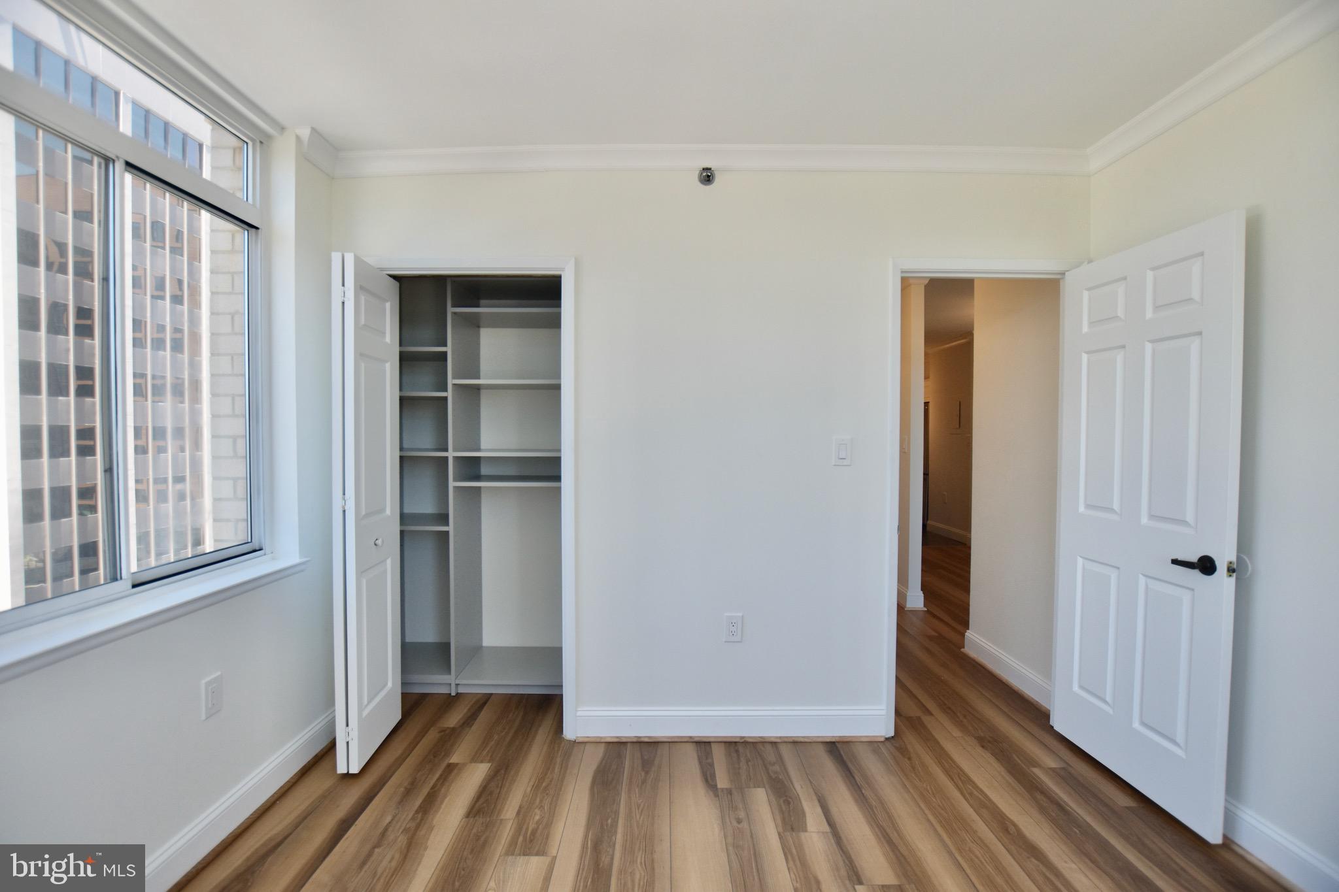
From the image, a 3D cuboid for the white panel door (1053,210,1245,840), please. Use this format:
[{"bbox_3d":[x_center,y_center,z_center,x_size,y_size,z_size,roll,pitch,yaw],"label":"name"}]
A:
[{"bbox_3d":[1.752,0.262,2.107,0.038,2.030,0.710,0,1,-3],"label":"white panel door"}]

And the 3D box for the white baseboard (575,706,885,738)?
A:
[{"bbox_3d":[0.269,1.210,2.444,1.340,0.145,0.018,0,1,0],"label":"white baseboard"}]

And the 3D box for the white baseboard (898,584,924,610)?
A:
[{"bbox_3d":[1.916,1.196,4.429,0.145,0.135,0.190,0,1,0],"label":"white baseboard"}]

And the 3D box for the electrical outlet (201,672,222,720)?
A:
[{"bbox_3d":[-1.460,0.802,1.789,0.010,0.125,0.078,0,1,0],"label":"electrical outlet"}]

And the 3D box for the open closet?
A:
[{"bbox_3d":[-0.890,0.259,2.725,0.880,2.040,1.080,0,1,0],"label":"open closet"}]

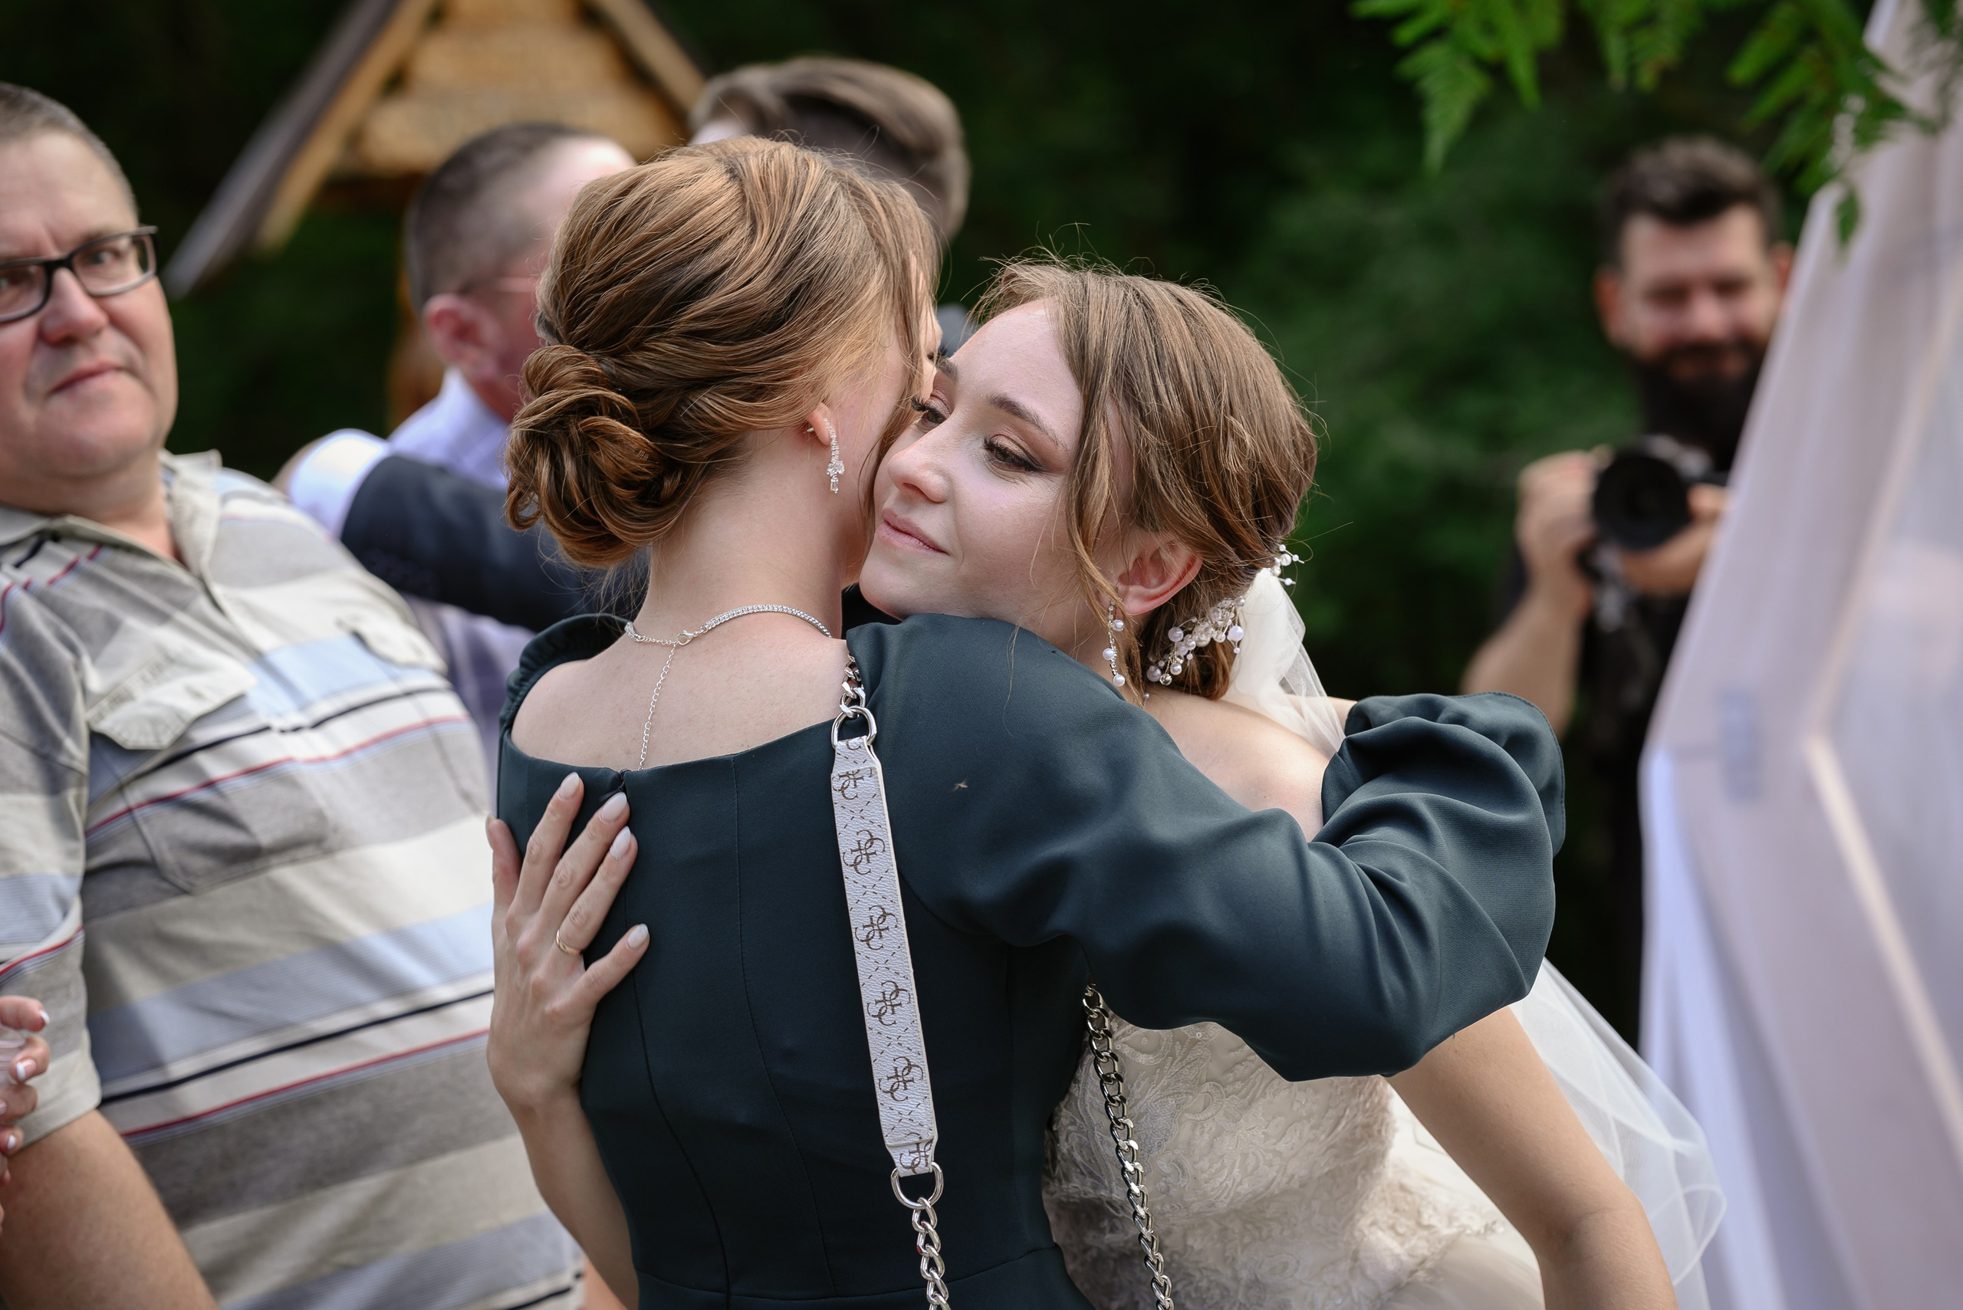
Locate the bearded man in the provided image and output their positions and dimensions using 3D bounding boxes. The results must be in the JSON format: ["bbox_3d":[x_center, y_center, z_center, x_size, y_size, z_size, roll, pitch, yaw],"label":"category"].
[{"bbox_3d":[0.705,0.375,4.520,0.550,1.770,0.450,0,2,7],"label":"bearded man"}]

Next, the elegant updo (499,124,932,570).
[{"bbox_3d":[-0.147,-0.171,2.600,0.245,0.245,0.195,-2,3,-45],"label":"elegant updo"}]

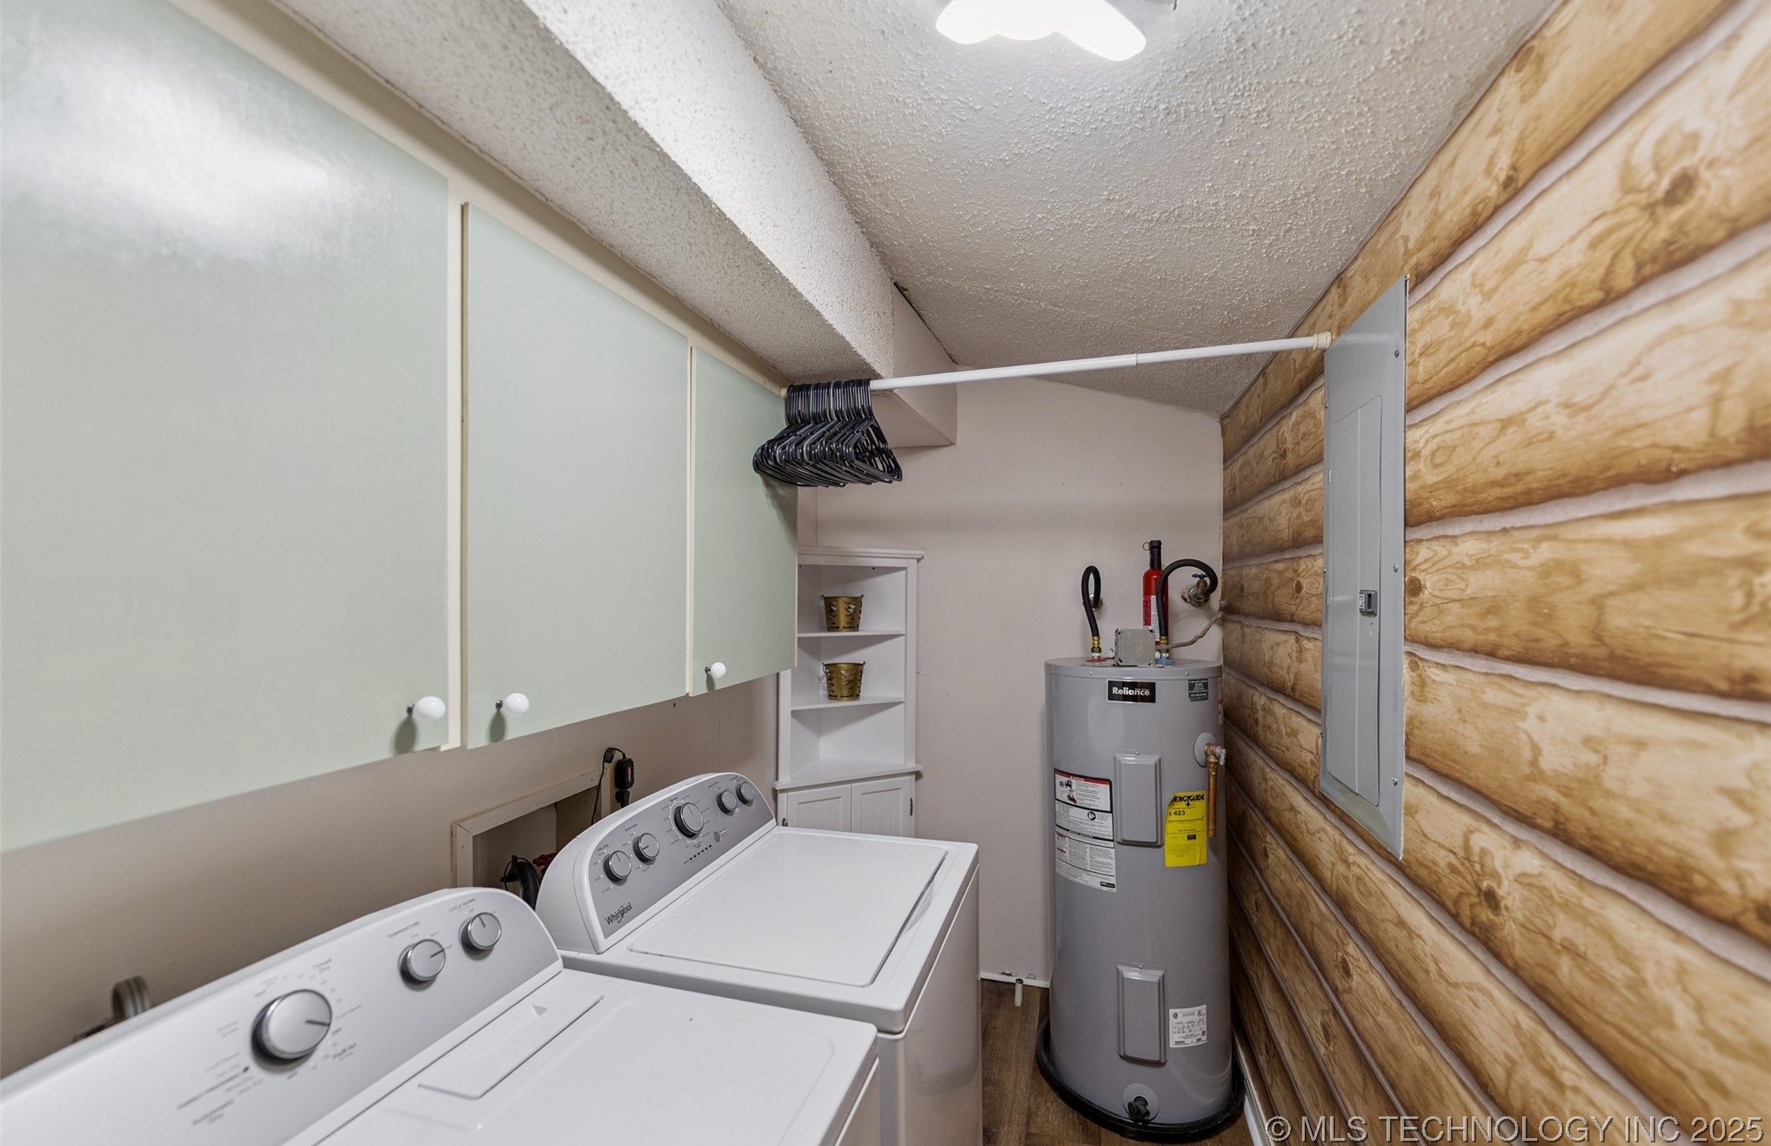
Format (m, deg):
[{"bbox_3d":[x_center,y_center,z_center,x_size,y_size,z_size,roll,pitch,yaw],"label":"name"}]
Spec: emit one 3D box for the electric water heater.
[{"bbox_3d":[0.805,0.946,2.232,0.580,1.285,0.580,0,-1,12],"label":"electric water heater"}]

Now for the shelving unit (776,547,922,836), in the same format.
[{"bbox_3d":[-0.193,0.752,2.815,0.610,1.690,0.320,0,-1,-25],"label":"shelving unit"}]

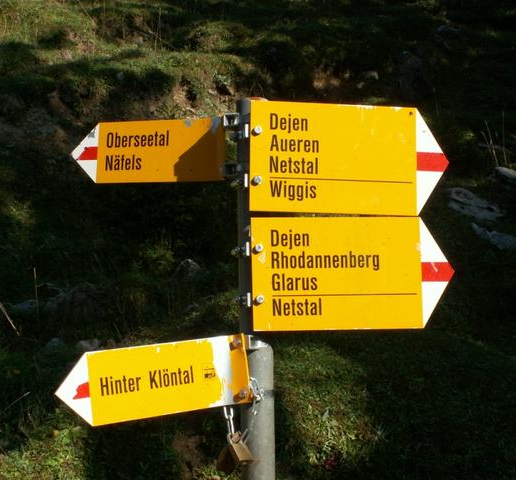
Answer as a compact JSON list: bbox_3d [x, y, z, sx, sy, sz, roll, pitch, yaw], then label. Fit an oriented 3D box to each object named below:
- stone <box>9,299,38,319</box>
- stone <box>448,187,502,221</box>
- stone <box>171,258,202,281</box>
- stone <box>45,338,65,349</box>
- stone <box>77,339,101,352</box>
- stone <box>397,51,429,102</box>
[{"bbox_3d":[-1.280,0.374,5.650,0.164,0.109,0.120,-1,-2,0],"label":"stone"},{"bbox_3d":[1.407,-0.230,6.700,0.349,0.214,0.260,-1,-2,0],"label":"stone"},{"bbox_3d":[-0.409,0.171,6.000,0.174,0.127,0.150,-1,-2,0],"label":"stone"},{"bbox_3d":[-1.042,0.532,5.300,0.102,0.059,0.085,-1,-2,0],"label":"stone"},{"bbox_3d":[-0.868,0.543,5.300,0.123,0.081,0.100,-1,-2,0],"label":"stone"},{"bbox_3d":[1.328,-1.405,8.900,0.275,0.425,0.300,-1,-2,0],"label":"stone"}]

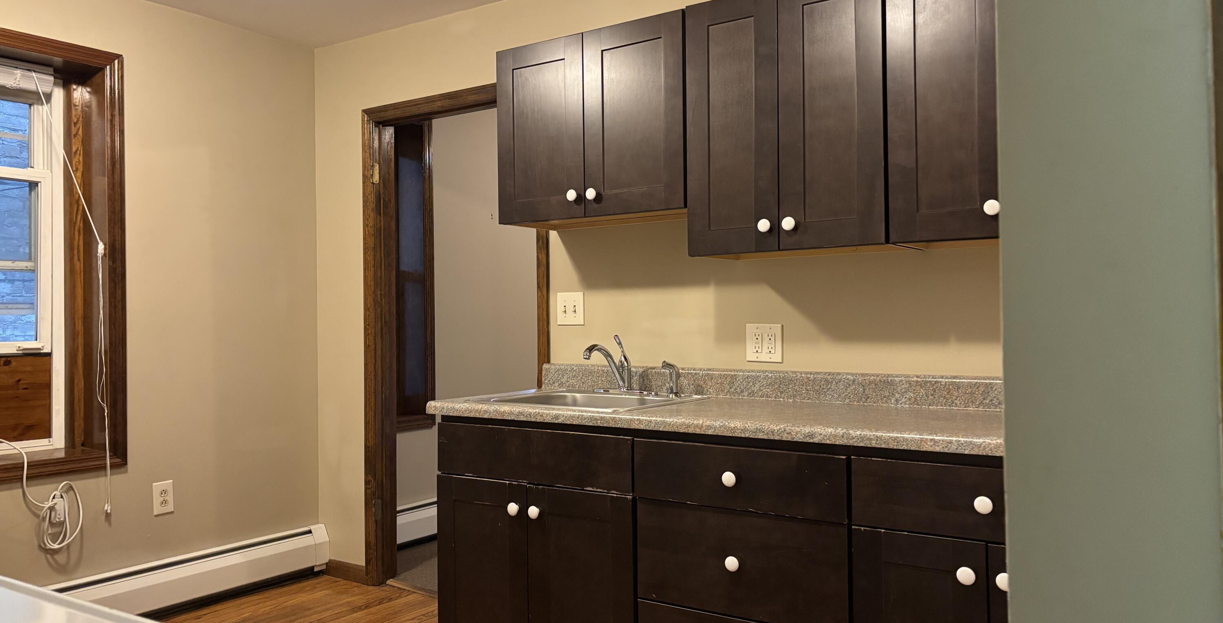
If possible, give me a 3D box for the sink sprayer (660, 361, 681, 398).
[{"bbox_3d":[0.197,0.226,3.053,0.041,0.122,0.088,-1,0,34],"label":"sink sprayer"}]

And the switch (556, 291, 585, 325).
[{"bbox_3d":[-0.156,-0.009,3.449,0.126,0.124,0.013,-1,0,34],"label":"switch"}]

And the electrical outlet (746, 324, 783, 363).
[{"bbox_3d":[0.499,0.106,3.004,0.127,0.125,0.009,-1,0,34],"label":"electrical outlet"}]

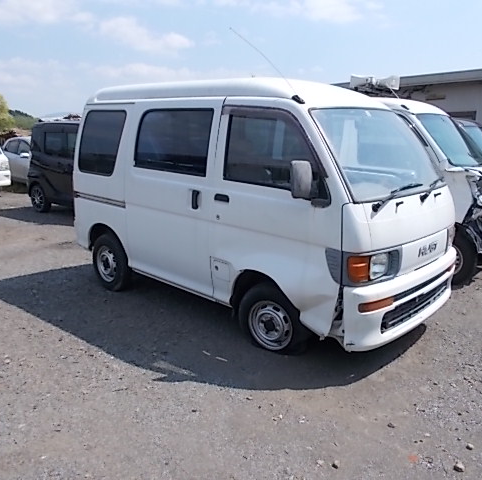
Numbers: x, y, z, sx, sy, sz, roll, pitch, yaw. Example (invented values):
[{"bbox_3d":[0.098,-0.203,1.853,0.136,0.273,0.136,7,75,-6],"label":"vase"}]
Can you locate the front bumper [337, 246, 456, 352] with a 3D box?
[{"bbox_3d":[1.070,0.359,3.079,0.270,0.390,1.385,14,17,41],"label":"front bumper"}]

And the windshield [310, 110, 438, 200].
[{"bbox_3d":[0.913,-0.579,3.049,1.240,0.660,0.110,-11,-20,-46],"label":"windshield"}]

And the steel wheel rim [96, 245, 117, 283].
[{"bbox_3d":[-1.175,0.209,4.336,0.338,0.338,0.110,14,17,41],"label":"steel wheel rim"}]

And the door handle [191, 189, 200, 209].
[{"bbox_3d":[-0.320,-0.278,3.304,0.070,0.140,0.040,14,17,41],"label":"door handle"}]

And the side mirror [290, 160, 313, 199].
[{"bbox_3d":[0.323,-0.317,2.566,0.085,0.205,0.140,14,17,41],"label":"side mirror"}]

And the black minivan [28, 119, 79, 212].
[{"bbox_3d":[-2.609,-1.395,9.357,3.395,1.750,1.475,8,14,36],"label":"black minivan"}]

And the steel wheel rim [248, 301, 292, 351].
[{"bbox_3d":[0.212,0.543,3.080,0.338,0.338,0.110,14,17,41],"label":"steel wheel rim"}]

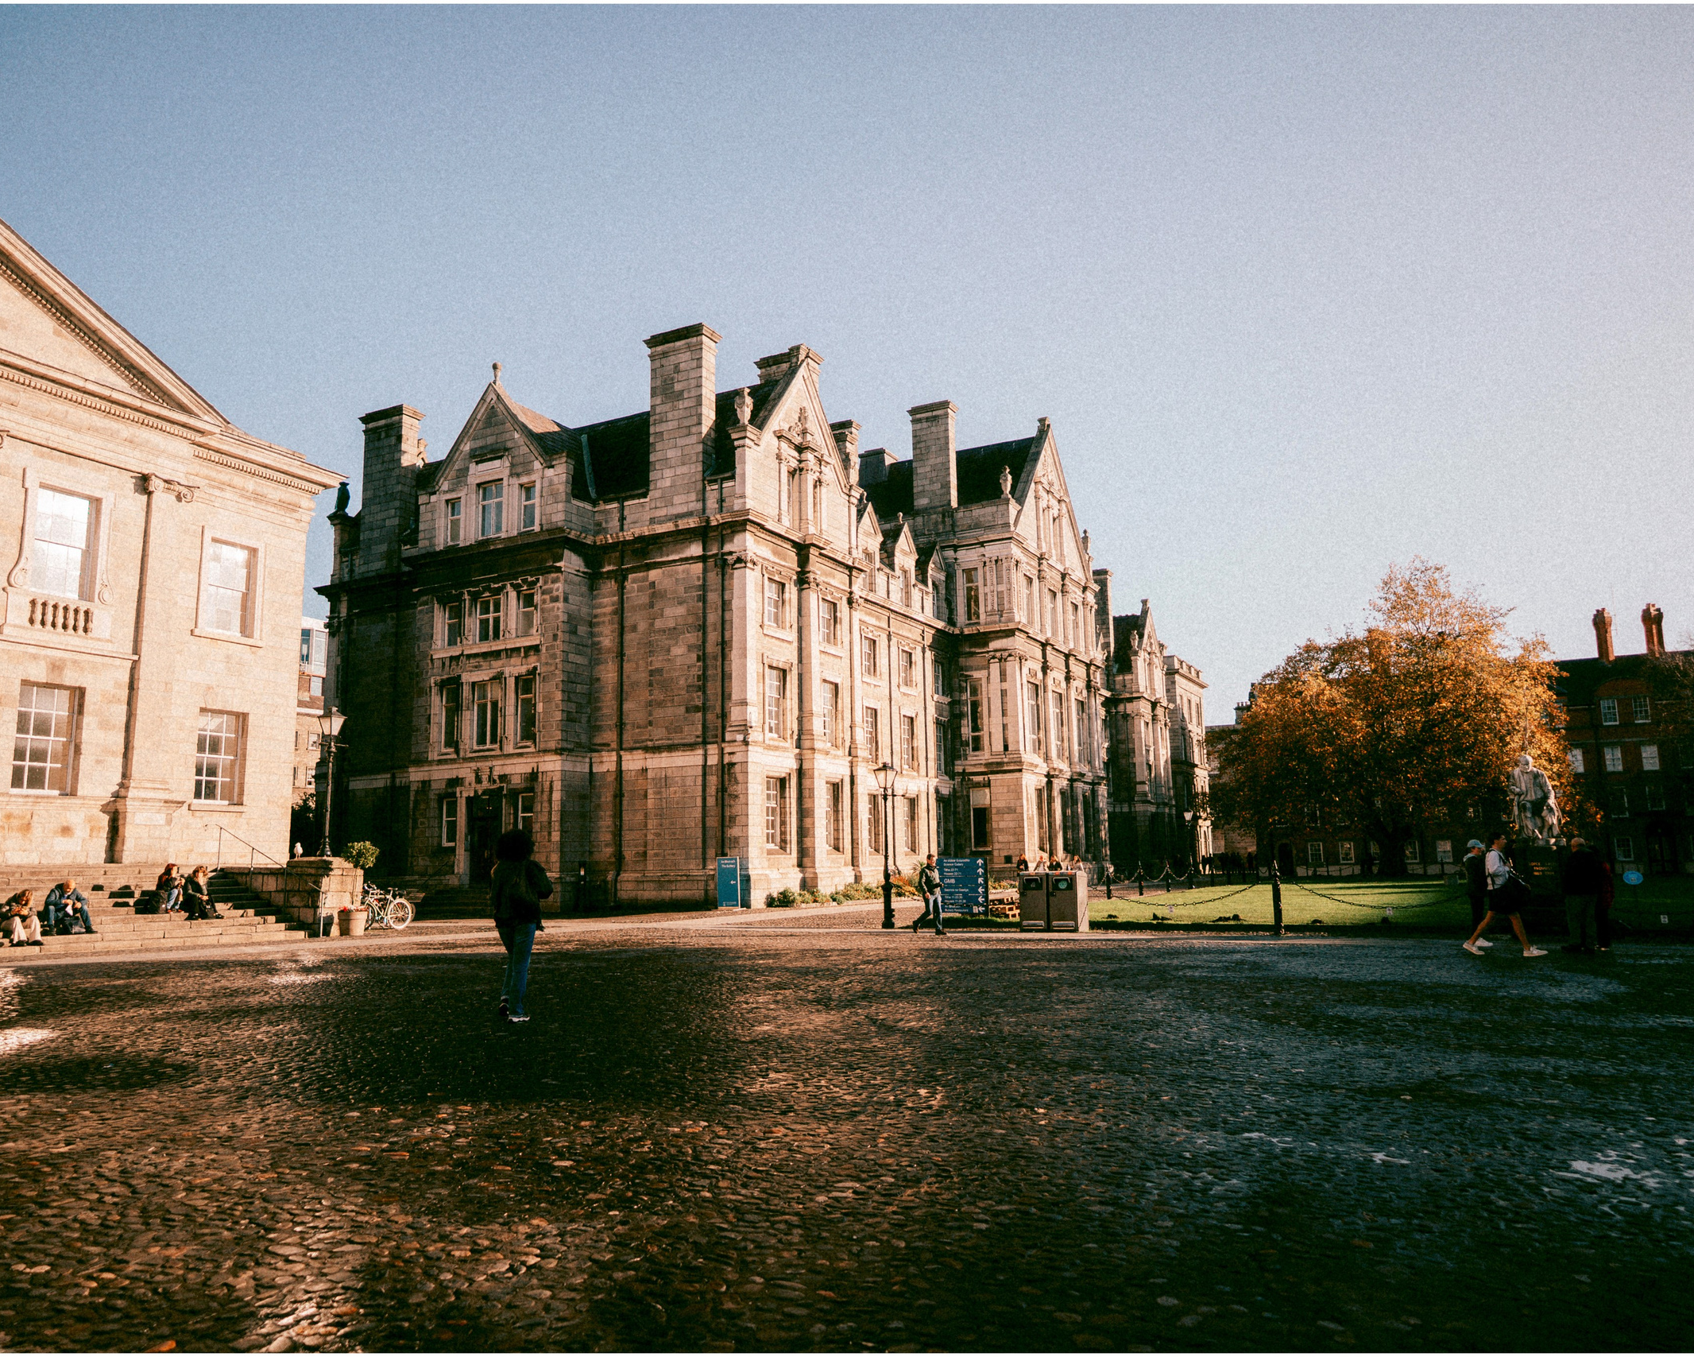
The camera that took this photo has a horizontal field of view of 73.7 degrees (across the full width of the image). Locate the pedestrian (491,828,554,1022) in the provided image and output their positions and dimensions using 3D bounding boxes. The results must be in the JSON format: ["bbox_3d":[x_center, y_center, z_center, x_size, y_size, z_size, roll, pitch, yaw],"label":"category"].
[{"bbox_3d":[-2.999,2.260,10.500,0.560,1.770,0.450,0,-10,-8],"label":"pedestrian"}]

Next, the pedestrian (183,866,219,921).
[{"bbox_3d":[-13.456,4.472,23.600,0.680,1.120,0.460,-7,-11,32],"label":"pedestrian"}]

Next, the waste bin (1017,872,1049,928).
[{"bbox_3d":[4.341,4.980,25.300,0.640,1.265,0.680,-7,-11,32],"label":"waste bin"}]

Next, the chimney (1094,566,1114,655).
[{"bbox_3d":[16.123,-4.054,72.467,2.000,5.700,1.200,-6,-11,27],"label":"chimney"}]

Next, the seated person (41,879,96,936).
[{"bbox_3d":[-14.644,4.299,21.300,0.750,1.030,0.660,-8,-12,37],"label":"seated person"}]

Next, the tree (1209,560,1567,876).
[{"bbox_3d":[37.459,3.124,78.000,22.500,21.800,21.500,-6,-11,27],"label":"tree"}]

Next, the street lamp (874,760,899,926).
[{"bbox_3d":[0.906,3.861,26.400,0.500,3.930,0.500,-7,-11,32],"label":"street lamp"}]

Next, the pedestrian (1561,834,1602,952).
[{"bbox_3d":[11.195,3.309,17.250,0.550,1.740,0.360,-2,-9,6],"label":"pedestrian"}]

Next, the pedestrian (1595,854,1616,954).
[{"bbox_3d":[11.702,3.418,17.500,0.460,1.600,0.340,-2,-9,6],"label":"pedestrian"}]

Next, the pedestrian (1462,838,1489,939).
[{"bbox_3d":[10.217,3.459,18.300,0.500,1.690,0.500,-6,-11,27],"label":"pedestrian"}]

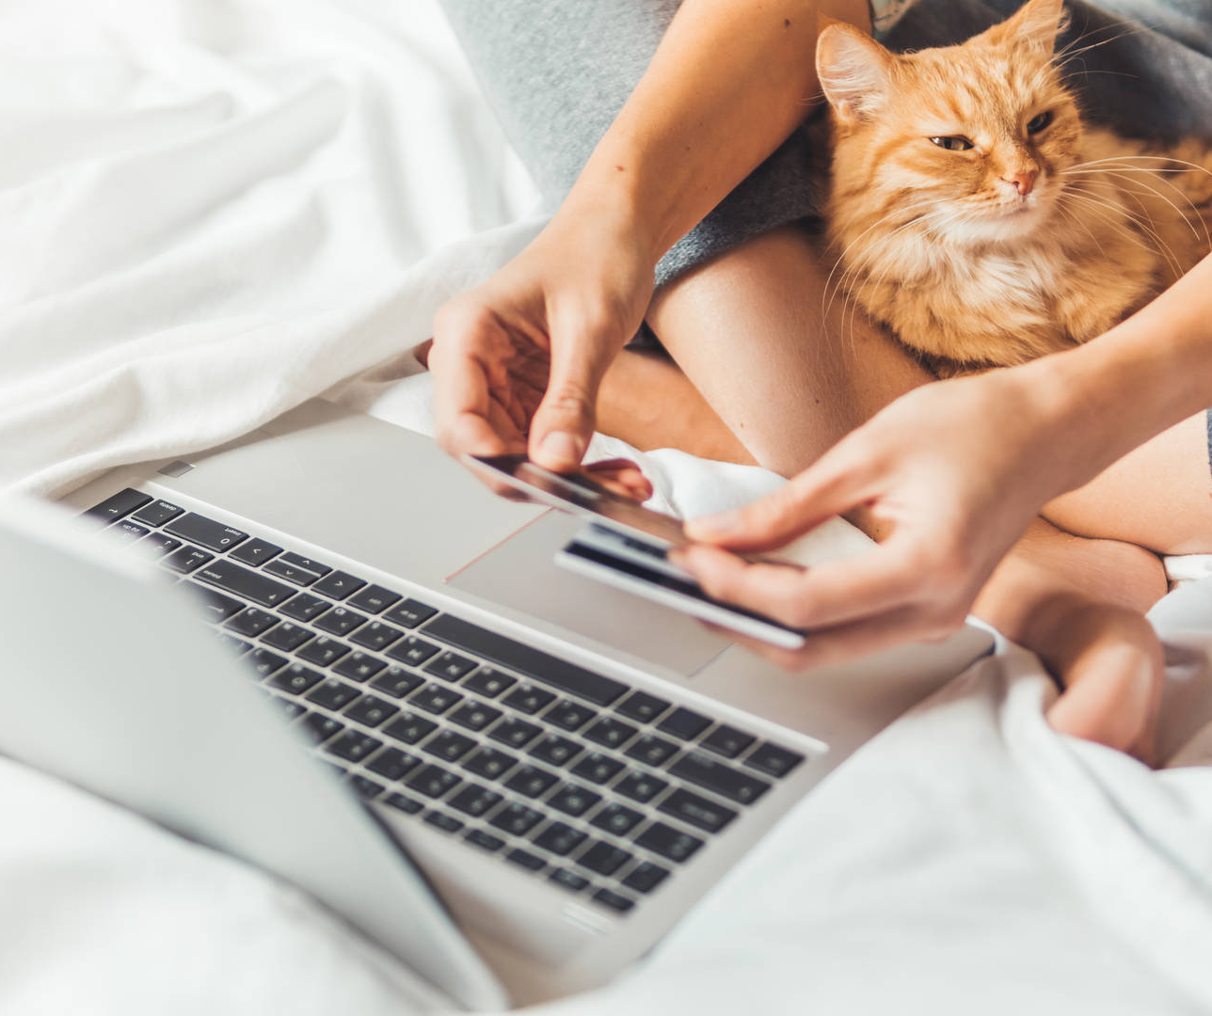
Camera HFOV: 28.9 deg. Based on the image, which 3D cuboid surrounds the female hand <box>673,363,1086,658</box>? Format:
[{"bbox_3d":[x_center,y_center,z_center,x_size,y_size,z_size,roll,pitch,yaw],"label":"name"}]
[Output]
[{"bbox_3d":[0.093,0.002,0.797,0.148,0.085,0.080,-15,33,-19],"label":"female hand"}]

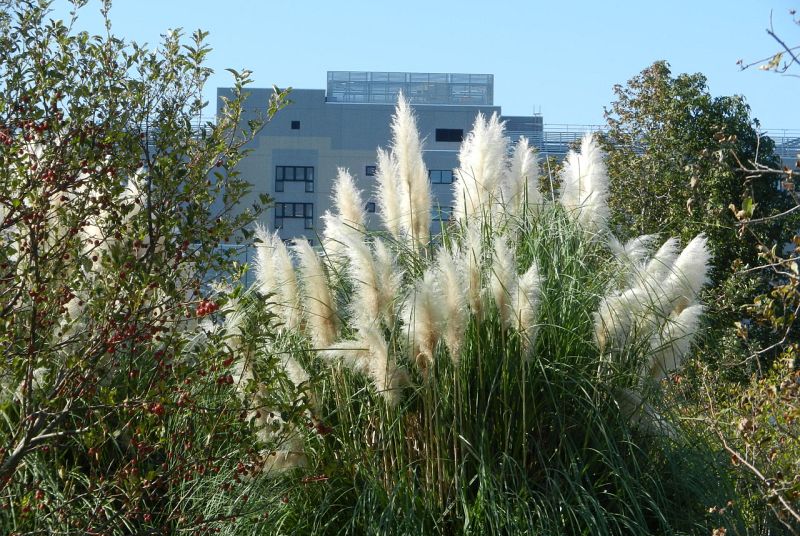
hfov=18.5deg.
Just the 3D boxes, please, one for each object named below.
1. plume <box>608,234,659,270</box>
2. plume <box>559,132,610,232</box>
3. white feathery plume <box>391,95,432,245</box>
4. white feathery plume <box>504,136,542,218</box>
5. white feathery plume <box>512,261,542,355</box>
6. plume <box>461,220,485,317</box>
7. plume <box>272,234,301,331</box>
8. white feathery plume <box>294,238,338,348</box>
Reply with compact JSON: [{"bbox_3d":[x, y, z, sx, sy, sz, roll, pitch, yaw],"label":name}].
[{"bbox_3d":[1.087,-0.067,11.400,0.233,0.186,0.158,0,0,0],"label":"plume"},{"bbox_3d":[0.866,-0.397,11.500,0.239,0.479,0.197,0,0,0],"label":"plume"},{"bbox_3d":[0.049,-0.458,11.400,0.158,0.712,0.158,-4,0,0],"label":"white feathery plume"},{"bbox_3d":[0.585,-0.414,11.600,0.175,0.417,0.161,0,0,0],"label":"white feathery plume"},{"bbox_3d":[0.567,0.176,10.900,0.120,0.418,0.125,4,0,0],"label":"white feathery plume"},{"bbox_3d":[0.329,0.002,11.100,0.104,0.435,0.109,-2,0,0],"label":"plume"},{"bbox_3d":[-0.514,0.066,11.200,0.101,0.443,0.110,-10,0,0],"label":"plume"},{"bbox_3d":[-0.378,0.116,11.100,0.127,0.507,0.127,-13,0,0],"label":"white feathery plume"}]

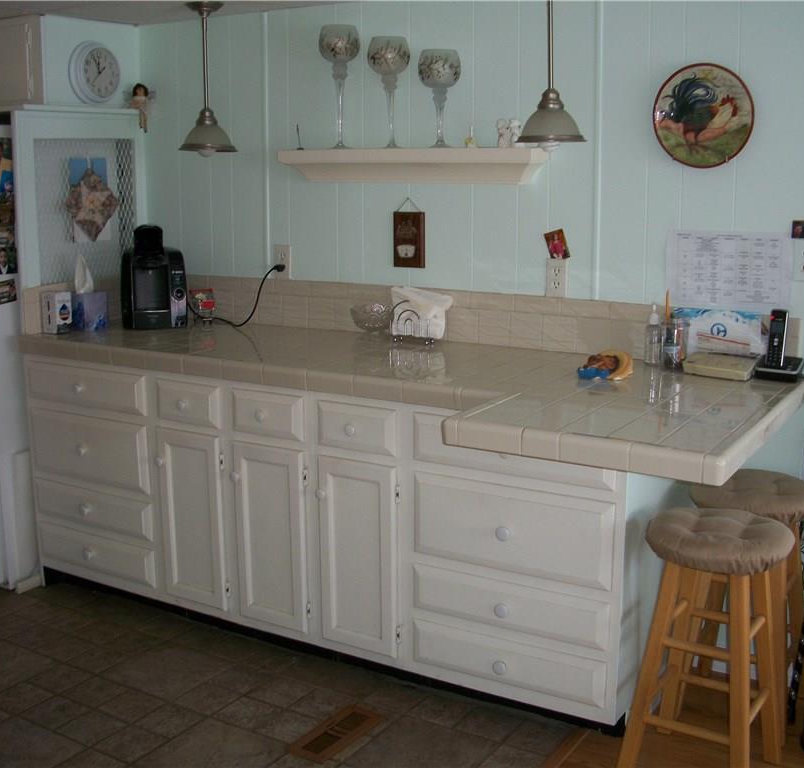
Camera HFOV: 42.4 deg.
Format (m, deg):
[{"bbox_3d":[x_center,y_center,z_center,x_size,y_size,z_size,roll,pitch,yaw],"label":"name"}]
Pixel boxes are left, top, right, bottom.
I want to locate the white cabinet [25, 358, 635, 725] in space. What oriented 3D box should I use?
[{"bbox_3d":[-0.211,0.355,3.264,2.110,0.830,0.600,7,13,30],"label":"white cabinet"}]

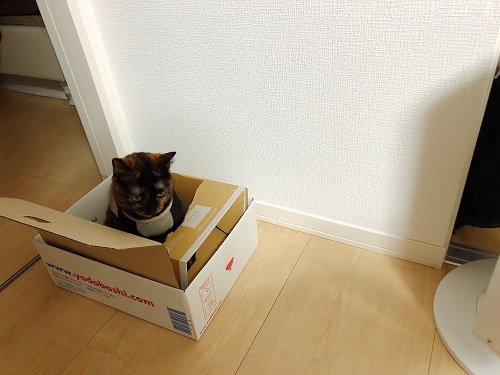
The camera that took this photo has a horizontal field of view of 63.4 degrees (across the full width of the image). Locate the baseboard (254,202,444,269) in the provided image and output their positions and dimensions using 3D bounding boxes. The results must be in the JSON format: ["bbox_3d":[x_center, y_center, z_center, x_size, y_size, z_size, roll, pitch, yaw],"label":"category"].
[{"bbox_3d":[0.191,0.100,0.986,0.519,0.059,0.014,13,40,25],"label":"baseboard"}]

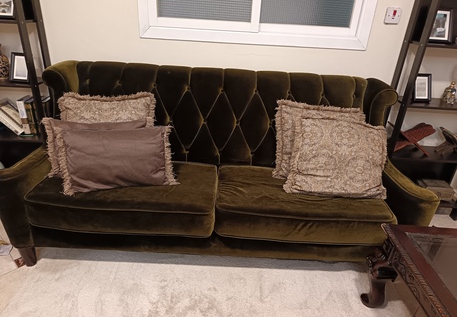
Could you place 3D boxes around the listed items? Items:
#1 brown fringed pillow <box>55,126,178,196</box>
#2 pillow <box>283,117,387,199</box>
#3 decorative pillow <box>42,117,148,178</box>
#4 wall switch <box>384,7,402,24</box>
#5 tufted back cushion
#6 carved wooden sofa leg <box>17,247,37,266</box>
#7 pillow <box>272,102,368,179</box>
[{"bbox_3d":[-0.560,0.004,1.634,0.567,0.334,0.130,-4,15,-8],"label":"brown fringed pillow"},{"bbox_3d":[0.621,-0.005,1.802,0.525,0.420,0.140,7,-13,10],"label":"pillow"},{"bbox_3d":[-0.705,-0.059,1.778,0.576,0.321,0.120,-2,13,-11],"label":"decorative pillow"},{"bbox_3d":[0.975,-0.838,1.876,0.087,0.087,0.018,3,27,-1],"label":"wall switch"},{"bbox_3d":[-0.051,-0.231,1.939,1.900,0.585,0.270,3,27,-1],"label":"tufted back cushion"},{"bbox_3d":[-1.067,0.506,1.698,0.060,0.125,0.060,3,27,-1],"label":"carved wooden sofa leg"},{"bbox_3d":[0.538,-0.089,1.897,0.518,0.441,0.130,6,1,-3],"label":"pillow"}]

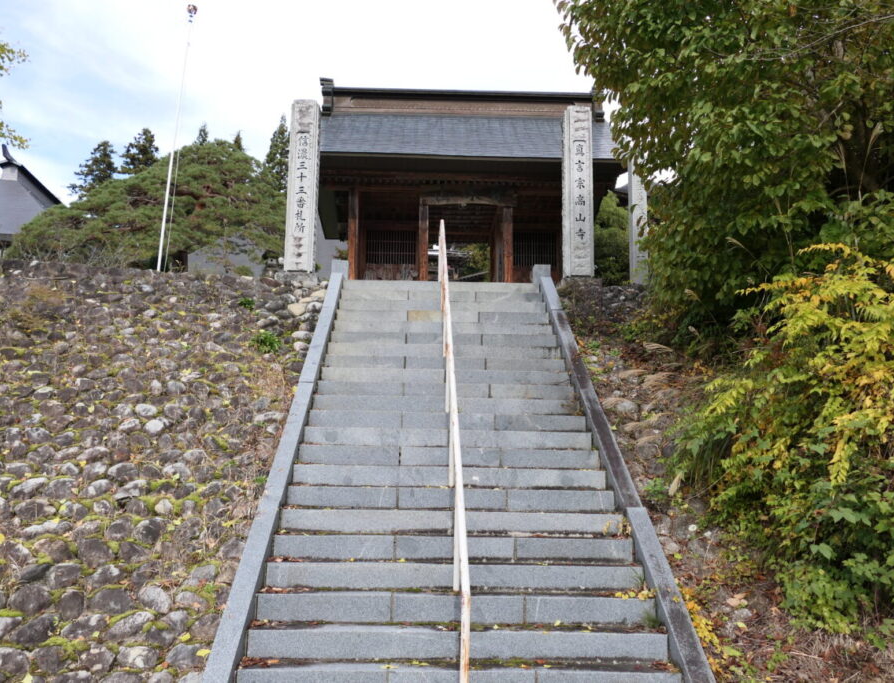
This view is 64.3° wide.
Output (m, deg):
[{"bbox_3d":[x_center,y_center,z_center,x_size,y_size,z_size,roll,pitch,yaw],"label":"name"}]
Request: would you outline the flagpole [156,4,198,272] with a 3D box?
[{"bbox_3d":[-4.595,-3.366,12.022,0.200,5.138,0.200,1,-9,-2],"label":"flagpole"}]

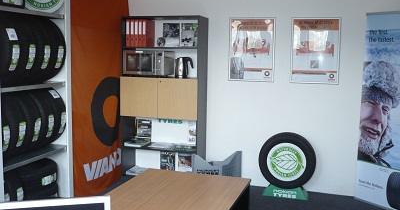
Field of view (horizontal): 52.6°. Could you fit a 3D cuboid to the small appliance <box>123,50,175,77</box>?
[{"bbox_3d":[-0.598,-0.489,4.766,0.513,0.295,0.360,3,8,16],"label":"small appliance"}]

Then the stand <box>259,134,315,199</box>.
[{"bbox_3d":[0.973,0.665,4.516,0.628,0.710,0.220,3,8,16],"label":"stand"}]

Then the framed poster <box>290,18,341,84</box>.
[{"bbox_3d":[1.273,-0.591,4.459,0.524,0.727,0.024,3,8,16],"label":"framed poster"}]

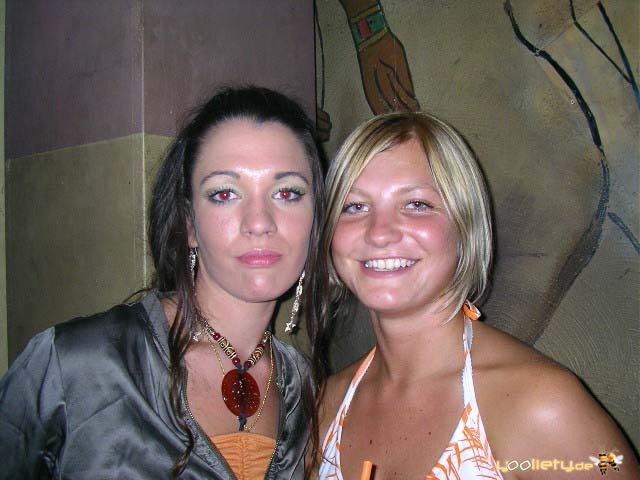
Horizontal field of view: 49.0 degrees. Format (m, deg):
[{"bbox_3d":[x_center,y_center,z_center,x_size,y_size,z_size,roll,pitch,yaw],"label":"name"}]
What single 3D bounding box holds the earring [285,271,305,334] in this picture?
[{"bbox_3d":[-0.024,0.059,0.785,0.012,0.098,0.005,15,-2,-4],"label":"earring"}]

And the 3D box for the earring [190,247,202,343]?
[{"bbox_3d":[-0.136,0.060,0.770,0.010,0.105,0.005,-2,-2,0],"label":"earring"}]

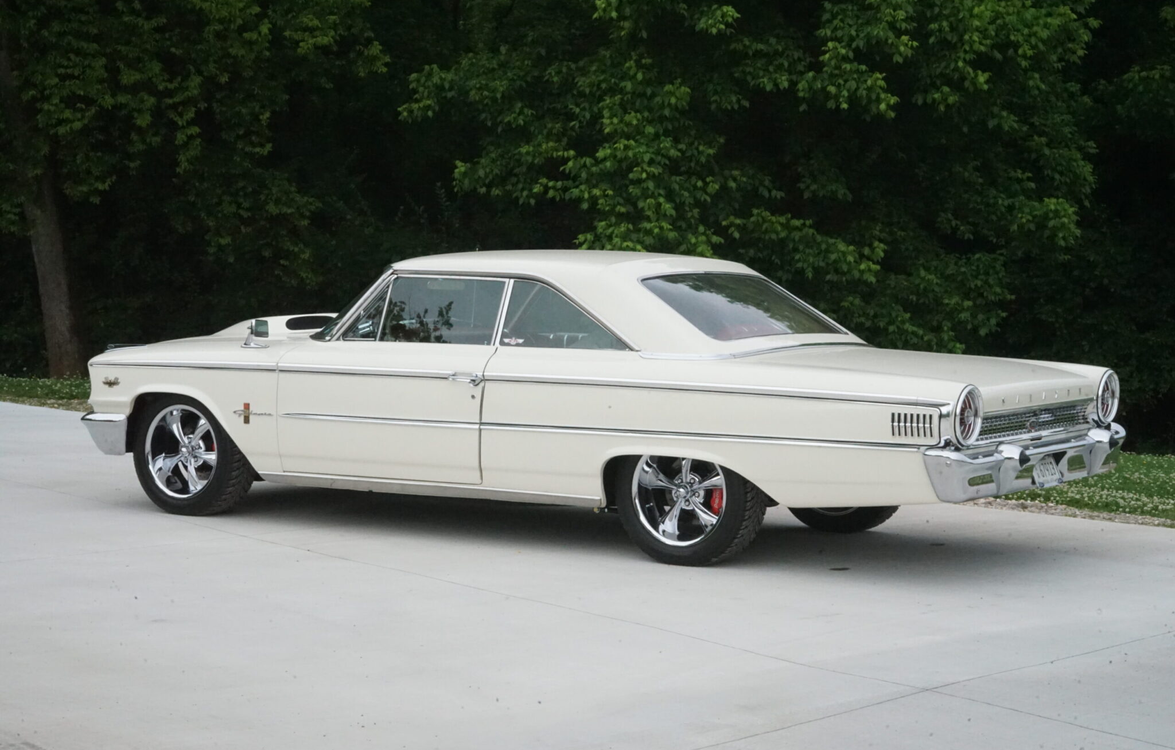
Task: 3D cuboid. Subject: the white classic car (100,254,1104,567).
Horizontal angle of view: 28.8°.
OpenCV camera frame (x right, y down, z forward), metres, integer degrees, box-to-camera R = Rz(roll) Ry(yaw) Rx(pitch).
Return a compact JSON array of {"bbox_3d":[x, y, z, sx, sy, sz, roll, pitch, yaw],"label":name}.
[{"bbox_3d":[-0.067,0.072,11.570,5.330,1.410,2.030,3,4,33],"label":"white classic car"}]

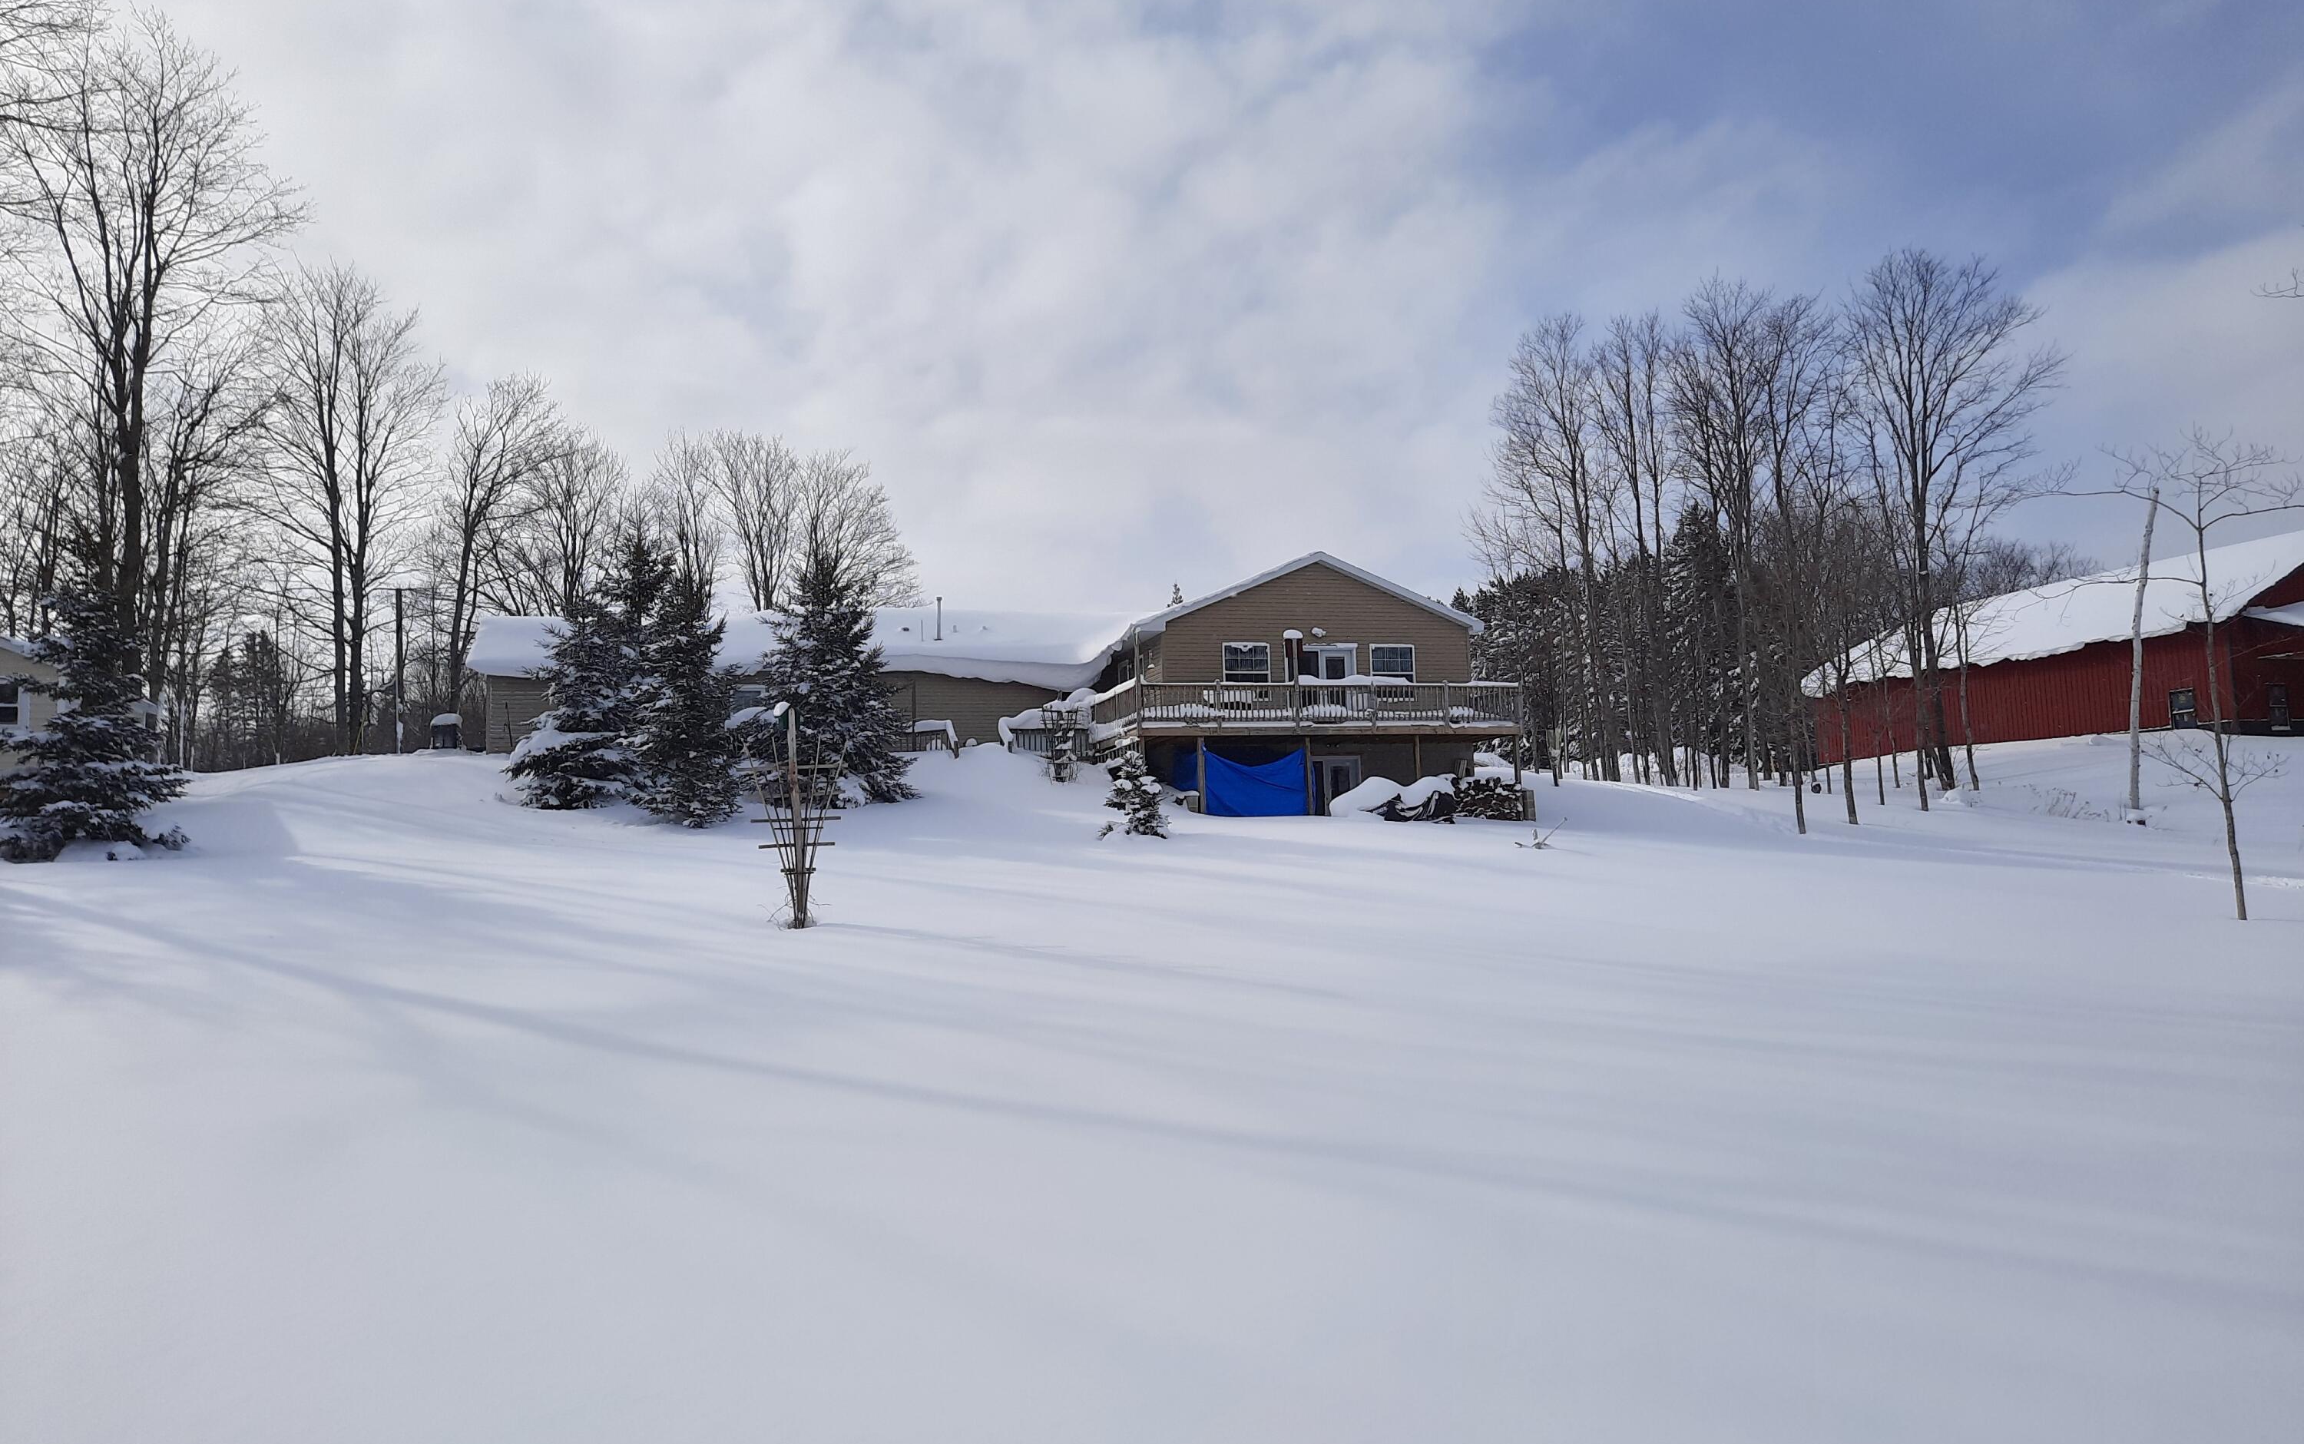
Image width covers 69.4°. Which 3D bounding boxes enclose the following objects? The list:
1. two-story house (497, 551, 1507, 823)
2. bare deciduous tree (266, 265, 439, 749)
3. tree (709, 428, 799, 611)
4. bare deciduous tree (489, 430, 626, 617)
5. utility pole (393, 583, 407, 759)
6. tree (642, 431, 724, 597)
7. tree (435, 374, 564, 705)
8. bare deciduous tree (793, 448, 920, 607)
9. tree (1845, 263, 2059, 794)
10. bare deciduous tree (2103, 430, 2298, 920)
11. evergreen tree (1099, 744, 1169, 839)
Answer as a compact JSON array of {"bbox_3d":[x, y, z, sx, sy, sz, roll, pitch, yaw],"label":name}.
[{"bbox_3d":[-5.098,-0.612,43.320,24.230,6.750,15.500,0,-4,-15],"label":"two-story house"},{"bbox_3d":[-26.238,-7.011,54.567,5.322,16.458,5.162,0,-4,-26],"label":"bare deciduous tree"},{"bbox_3d":[-15.575,-4.892,65.443,3.650,13.538,3.541,-1,-4,-13],"label":"tree"},{"bbox_3d":[-21.963,-4.657,61.430,4.757,12.444,4.614,0,-4,-20],"label":"bare deciduous tree"},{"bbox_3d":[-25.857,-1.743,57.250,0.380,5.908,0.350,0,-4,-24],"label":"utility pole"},{"bbox_3d":[-18.228,-4.746,64.436,3.220,13.190,3.123,0,-4,-16],"label":"tree"},{"bbox_3d":[-22.932,-5.489,58.477,4.241,13.708,4.114,0,-4,-21],"label":"tree"},{"bbox_3d":[-11.606,-4.496,65.413,4.947,12.743,4.798,-1,-4,-10],"label":"bare deciduous tree"},{"bbox_3d":[19.904,-5.012,41.354,4.872,13.712,4.726,-3,-4,26],"label":"tree"},{"bbox_3d":[10.226,-0.479,16.245,1.678,4.809,1.628,-4,-4,32],"label":"bare deciduous tree"},{"bbox_3d":[-0.335,1.289,30.980,1.307,1.741,1.267,-1,-3,-1],"label":"evergreen tree"}]

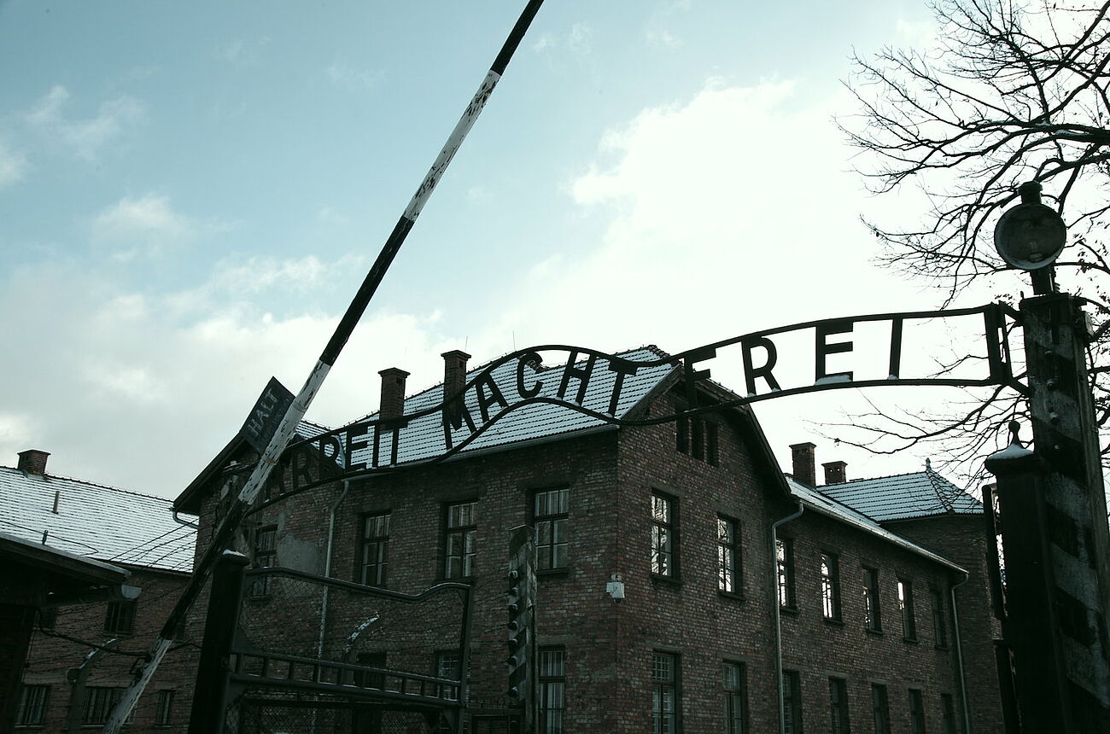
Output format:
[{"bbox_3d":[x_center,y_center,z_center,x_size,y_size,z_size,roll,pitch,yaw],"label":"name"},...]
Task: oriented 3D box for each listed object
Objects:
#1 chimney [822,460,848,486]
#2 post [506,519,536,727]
[{"bbox_3d":[12.512,4.902,45.220,0.940,1.120,0.650,-13,-25,35],"label":"chimney"},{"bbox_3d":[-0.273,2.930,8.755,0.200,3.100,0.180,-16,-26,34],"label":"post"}]

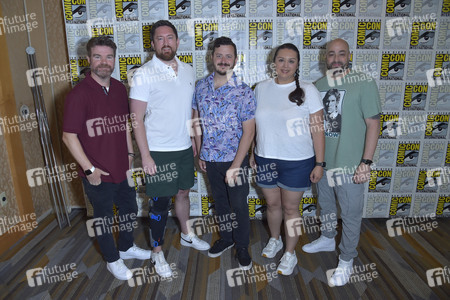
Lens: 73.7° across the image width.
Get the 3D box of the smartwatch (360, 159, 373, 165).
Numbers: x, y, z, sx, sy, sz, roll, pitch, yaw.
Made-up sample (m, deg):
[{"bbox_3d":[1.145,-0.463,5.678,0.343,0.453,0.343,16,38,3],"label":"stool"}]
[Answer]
[{"bbox_3d":[1.014,0.084,2.140,0.071,0.042,0.067,10,-1,-13],"label":"smartwatch"}]

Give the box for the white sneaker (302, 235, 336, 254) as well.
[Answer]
[{"bbox_3d":[0.824,0.820,2.617,0.292,0.120,0.109,-2,14,-4],"label":"white sneaker"}]

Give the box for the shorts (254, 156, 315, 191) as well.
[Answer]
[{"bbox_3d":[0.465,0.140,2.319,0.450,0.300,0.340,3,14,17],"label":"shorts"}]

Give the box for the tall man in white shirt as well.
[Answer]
[{"bbox_3d":[-0.420,0.010,2.300,0.600,1.870,0.420,-6,15,-21],"label":"tall man in white shirt"}]

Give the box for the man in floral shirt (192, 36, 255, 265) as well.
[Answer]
[{"bbox_3d":[0.013,0.045,2.361,0.520,1.765,0.390,4,14,17],"label":"man in floral shirt"}]

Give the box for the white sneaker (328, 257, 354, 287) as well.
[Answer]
[{"bbox_3d":[0.891,0.905,2.265,0.112,0.120,0.288,9,17,35],"label":"white sneaker"}]

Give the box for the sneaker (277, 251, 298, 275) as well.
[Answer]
[{"bbox_3d":[0.501,0.891,2.380,0.103,0.103,0.262,8,16,33],"label":"sneaker"}]

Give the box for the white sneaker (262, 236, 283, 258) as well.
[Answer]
[{"bbox_3d":[0.398,0.811,2.547,0.103,0.125,0.265,10,17,38],"label":"white sneaker"}]

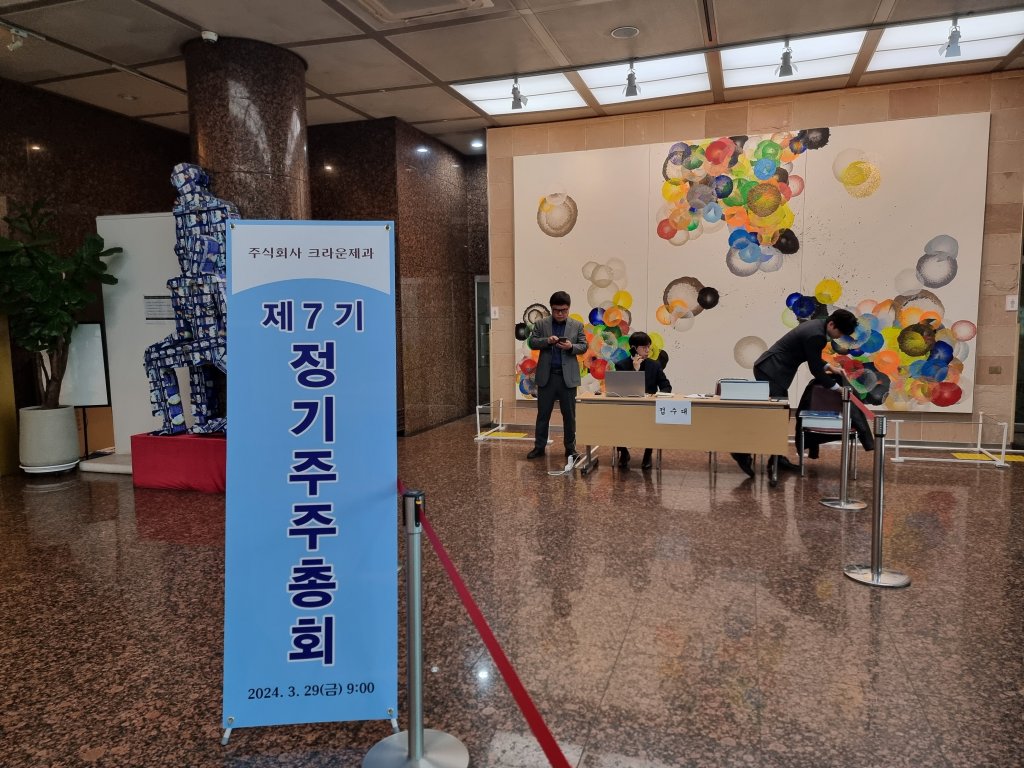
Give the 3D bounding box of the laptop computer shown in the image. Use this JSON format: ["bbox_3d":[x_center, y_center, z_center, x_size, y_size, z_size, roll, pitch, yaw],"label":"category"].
[{"bbox_3d":[1.070,0.001,6.576,0.360,0.235,0.280,1,6,20],"label":"laptop computer"}]

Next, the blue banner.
[{"bbox_3d":[-0.722,0.299,2.555,0.600,1.800,0.040,-1,-3,-6],"label":"blue banner"}]

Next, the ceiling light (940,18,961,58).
[{"bbox_3d":[3.580,-2.821,5.805,0.150,0.300,0.170,1,6,20],"label":"ceiling light"}]

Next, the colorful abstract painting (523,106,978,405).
[{"bbox_3d":[2.553,-1.320,8.518,5.300,3.180,0.060,1,6,19],"label":"colorful abstract painting"}]

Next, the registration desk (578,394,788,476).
[{"bbox_3d":[1.534,0.477,6.455,1.800,0.735,0.550,1,6,20],"label":"registration desk"}]

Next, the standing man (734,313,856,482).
[{"bbox_3d":[2.570,0.080,6.454,1.050,1.500,0.550,1,6,13],"label":"standing man"}]

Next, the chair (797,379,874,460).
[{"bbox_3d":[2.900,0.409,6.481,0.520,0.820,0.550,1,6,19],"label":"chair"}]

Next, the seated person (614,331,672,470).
[{"bbox_3d":[1.281,0.152,6.911,0.540,1.300,0.670,0,5,11],"label":"seated person"}]

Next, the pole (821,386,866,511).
[{"bbox_3d":[2.542,0.474,5.423,0.330,0.900,0.330,1,6,20],"label":"pole"}]

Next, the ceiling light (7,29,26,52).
[{"bbox_3d":[-4.035,-2.781,5.786,0.140,0.170,0.120,-1,5,0],"label":"ceiling light"}]

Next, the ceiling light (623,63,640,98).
[{"bbox_3d":[1.135,-2.869,6.697,0.150,0.300,0.170,1,6,20],"label":"ceiling light"}]

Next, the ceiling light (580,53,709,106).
[{"bbox_3d":[1.445,-3.248,7.589,1.260,0.090,1.200,1,6,19],"label":"ceiling light"}]

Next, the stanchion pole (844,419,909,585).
[{"bbox_3d":[2.017,0.624,3.893,0.330,0.900,0.330,1,6,20],"label":"stanchion pole"}]

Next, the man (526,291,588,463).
[{"bbox_3d":[0.463,-0.096,7.365,0.620,1.730,0.420,-1,5,2],"label":"man"}]

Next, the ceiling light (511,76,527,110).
[{"bbox_3d":[0.072,-2.885,7.029,0.150,0.300,0.170,1,6,20],"label":"ceiling light"}]

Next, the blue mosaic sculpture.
[{"bbox_3d":[-2.801,-0.804,6.632,0.900,2.440,1.050,2,6,27],"label":"blue mosaic sculpture"}]

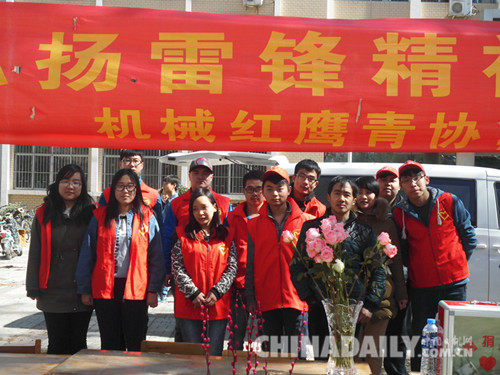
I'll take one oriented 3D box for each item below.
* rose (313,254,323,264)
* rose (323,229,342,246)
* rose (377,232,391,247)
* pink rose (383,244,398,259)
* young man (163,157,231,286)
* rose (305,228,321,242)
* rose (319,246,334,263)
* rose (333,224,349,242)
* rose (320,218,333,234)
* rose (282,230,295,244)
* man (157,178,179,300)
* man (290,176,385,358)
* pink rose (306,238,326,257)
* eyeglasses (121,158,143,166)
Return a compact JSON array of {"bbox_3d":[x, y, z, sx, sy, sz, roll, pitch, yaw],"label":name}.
[{"bbox_3d":[0.272,0.282,2.790,0.052,0.052,0.052,-17,31,0],"label":"rose"},{"bbox_3d":[0.323,0.197,2.790,0.066,0.064,0.066,0,27,0],"label":"rose"},{"bbox_3d":[0.534,0.206,2.820,0.055,0.055,0.055,18,15,0],"label":"rose"},{"bbox_3d":[0.558,0.253,2.800,0.056,0.056,0.057,-48,0,-44],"label":"pink rose"},{"bbox_3d":[-0.389,0.657,5.350,0.530,1.767,0.320,0,0,-5],"label":"young man"},{"bbox_3d":[0.248,0.190,2.800,0.058,0.055,0.056,-9,6,0],"label":"rose"},{"bbox_3d":[0.303,0.262,2.770,0.058,0.057,0.058,4,41,0],"label":"rose"},{"bbox_3d":[0.362,0.184,2.830,0.063,0.065,0.063,16,21,0],"label":"rose"},{"bbox_3d":[0.303,0.154,2.800,0.050,0.060,0.050,2,1,0],"label":"rose"},{"bbox_3d":[0.153,0.197,2.800,0.050,0.053,0.050,-24,6,0],"label":"rose"},{"bbox_3d":[-1.020,0.675,8.900,0.360,1.660,0.480,1,1,-37],"label":"man"},{"bbox_3d":[0.540,0.785,4.450,0.570,1.700,0.320,2,1,3],"label":"man"},{"bbox_3d":[0.264,0.241,2.800,0.072,0.070,0.066,-6,15,0],"label":"pink rose"},{"bbox_3d":[-0.865,-0.184,5.200,0.145,0.045,0.140,5,-5,-8],"label":"eyeglasses"}]

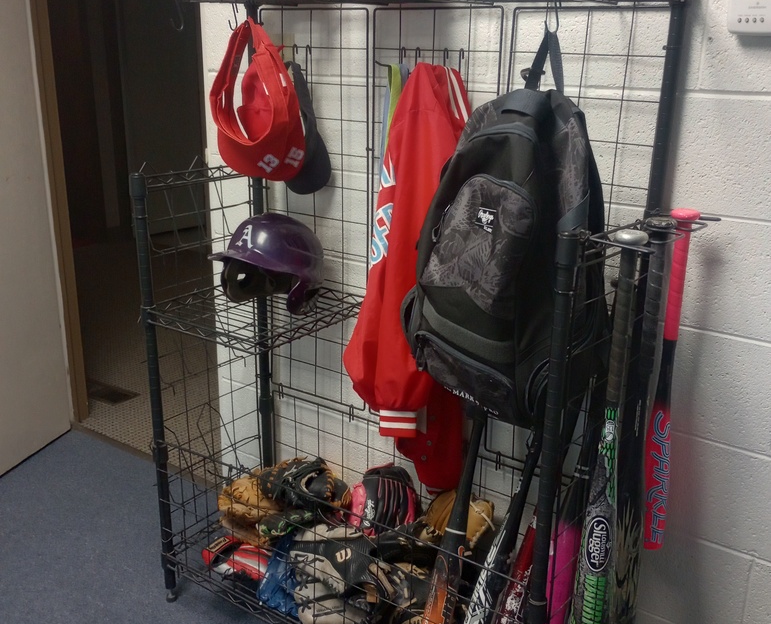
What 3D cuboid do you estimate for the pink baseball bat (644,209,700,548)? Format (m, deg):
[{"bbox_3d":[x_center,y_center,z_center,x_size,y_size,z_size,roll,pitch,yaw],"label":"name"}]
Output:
[{"bbox_3d":[0.495,0.136,1.472,0.059,0.644,0.059,13,21,34],"label":"pink baseball bat"}]

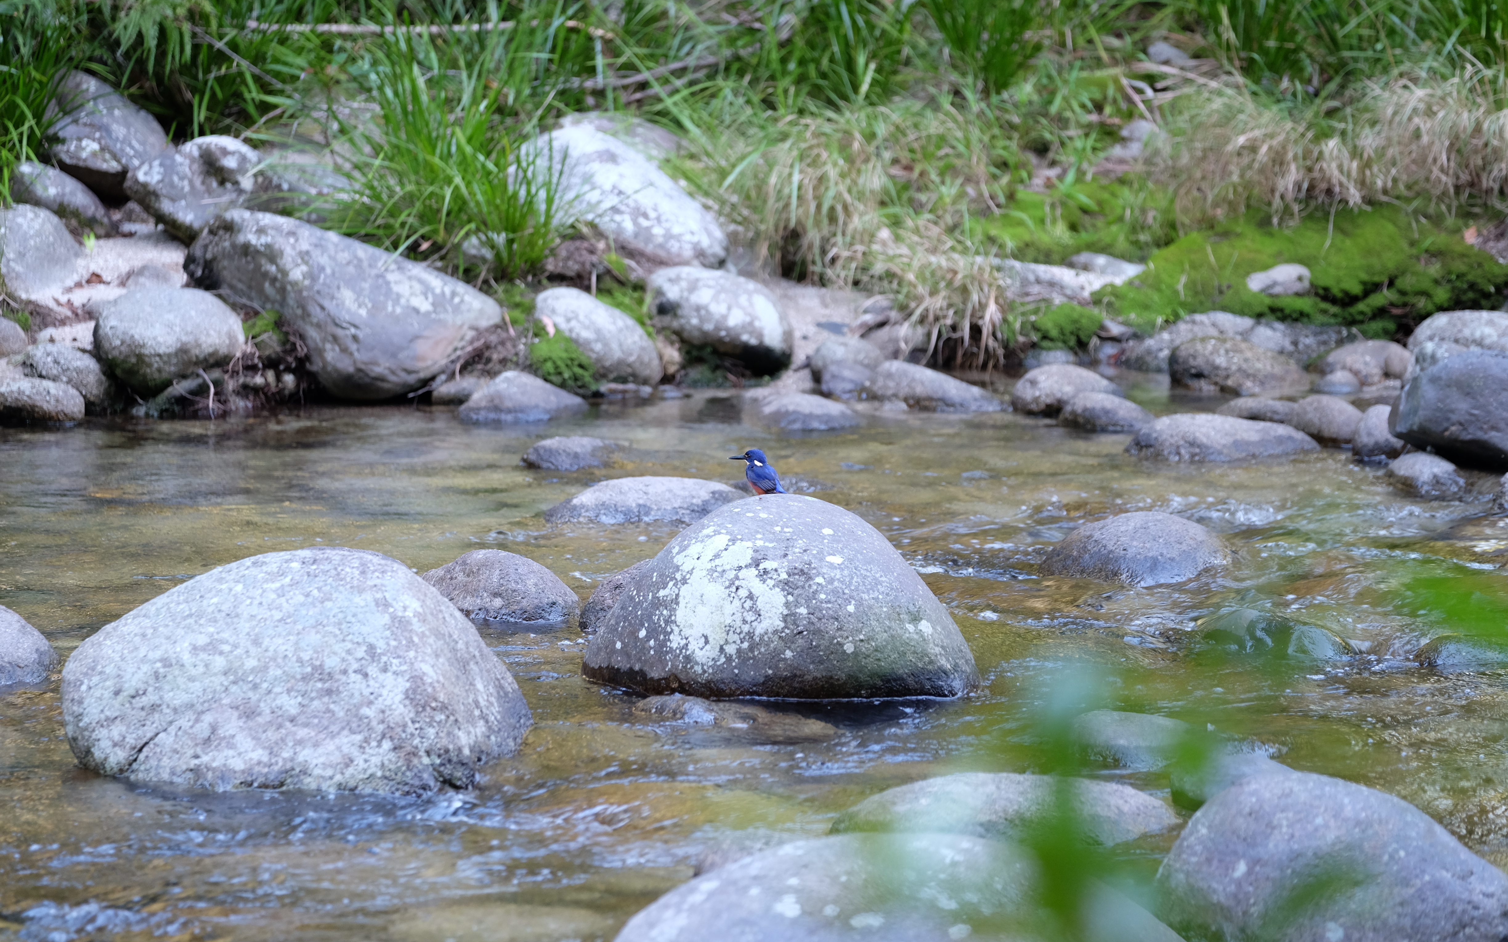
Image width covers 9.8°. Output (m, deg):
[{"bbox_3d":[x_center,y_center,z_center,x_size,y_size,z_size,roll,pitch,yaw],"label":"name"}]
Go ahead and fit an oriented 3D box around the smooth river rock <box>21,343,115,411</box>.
[{"bbox_3d":[-1.952,-0.261,24.950,0.264,0.196,0.210,0,6,0],"label":"smooth river rock"}]

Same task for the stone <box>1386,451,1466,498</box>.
[{"bbox_3d":[1.742,0.015,22.800,0.208,0.131,0.170,0,6,0],"label":"stone"}]

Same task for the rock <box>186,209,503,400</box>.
[{"bbox_3d":[-1.112,-0.453,23.900,0.860,0.500,0.520,0,6,0],"label":"rock"}]

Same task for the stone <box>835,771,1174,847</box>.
[{"bbox_3d":[0.443,0.635,15.600,0.625,0.180,0.469,0,5,0],"label":"stone"}]

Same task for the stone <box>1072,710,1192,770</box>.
[{"bbox_3d":[0.708,0.509,16.500,0.234,0.114,0.187,0,5,0],"label":"stone"}]

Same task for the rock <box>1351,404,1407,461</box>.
[{"bbox_3d":[1.608,-0.095,22.500,0.165,0.148,0.160,0,6,0],"label":"rock"}]

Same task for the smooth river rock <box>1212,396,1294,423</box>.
[{"bbox_3d":[1.409,-0.163,24.500,0.256,0.084,0.190,0,6,0],"label":"smooth river rock"}]

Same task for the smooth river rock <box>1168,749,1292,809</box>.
[{"bbox_3d":[0.964,0.617,17.300,0.299,0.134,0.230,0,6,0],"label":"smooth river rock"}]

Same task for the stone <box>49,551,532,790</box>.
[{"bbox_3d":[-0.926,0.417,17.800,0.945,0.490,0.750,0,6,0],"label":"stone"}]

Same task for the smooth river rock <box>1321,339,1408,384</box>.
[{"bbox_3d":[1.764,-0.310,25.400,0.272,0.130,0.218,0,5,0],"label":"smooth river rock"}]

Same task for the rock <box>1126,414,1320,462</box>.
[{"bbox_3d":[1.201,-0.080,22.500,0.500,0.130,0.350,0,6,0],"label":"rock"}]

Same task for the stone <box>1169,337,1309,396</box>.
[{"bbox_3d":[1.404,-0.298,25.450,0.412,0.168,0.290,0,6,0],"label":"stone"}]

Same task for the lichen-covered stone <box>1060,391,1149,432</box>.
[{"bbox_3d":[0.926,-0.152,23.200,0.250,0.112,0.190,0,6,0],"label":"lichen-covered stone"}]

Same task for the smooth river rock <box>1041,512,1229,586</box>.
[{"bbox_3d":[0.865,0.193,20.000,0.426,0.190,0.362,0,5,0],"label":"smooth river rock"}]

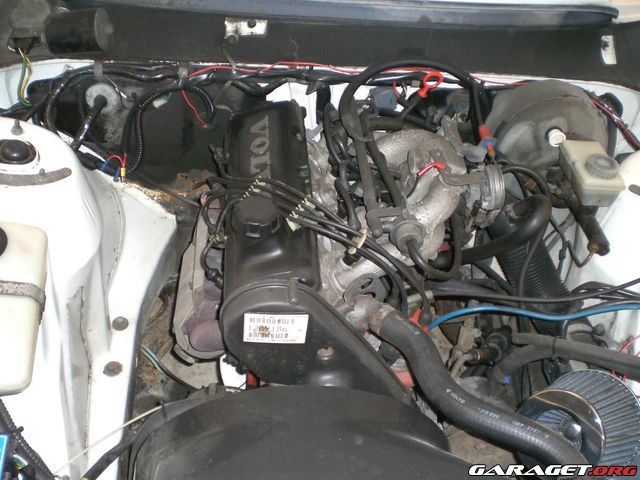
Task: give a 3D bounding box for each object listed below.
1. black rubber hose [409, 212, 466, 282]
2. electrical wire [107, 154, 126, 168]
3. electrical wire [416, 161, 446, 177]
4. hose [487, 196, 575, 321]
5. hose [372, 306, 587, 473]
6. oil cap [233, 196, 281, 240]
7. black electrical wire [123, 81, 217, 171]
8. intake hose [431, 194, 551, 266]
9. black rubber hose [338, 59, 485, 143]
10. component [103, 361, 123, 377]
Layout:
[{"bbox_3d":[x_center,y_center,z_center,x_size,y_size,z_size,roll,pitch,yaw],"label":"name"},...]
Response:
[{"bbox_3d":[0.190,0.009,1.135,0.090,0.055,0.125,3,51,-2],"label":"black rubber hose"},{"bbox_3d":[-0.389,-0.155,1.351,0.041,0.026,0.017,17,45,12],"label":"electrical wire"},{"bbox_3d":[0.192,-0.119,1.204,0.048,0.030,0.012,0,44,-5],"label":"electrical wire"},{"bbox_3d":[0.370,0.036,1.277,0.087,0.156,0.253,-18,49,-22],"label":"hose"},{"bbox_3d":[0.217,0.219,1.005,0.384,0.068,0.084,36,52,28],"label":"hose"},{"bbox_3d":[-0.095,-0.034,1.050,0.068,0.034,0.068,0,44,-5],"label":"oil cap"},{"bbox_3d":[-0.293,-0.220,1.383,0.173,0.102,0.173,0,44,-5],"label":"black electrical wire"},{"bbox_3d":[0.301,-0.011,1.240,0.214,0.126,0.103,-11,46,-16],"label":"intake hose"},{"bbox_3d":[0.176,-0.272,1.380,0.272,0.145,0.095,0,46,-5],"label":"black rubber hose"},{"bbox_3d":[-0.328,0.203,1.110,0.028,0.013,0.028,0,44,-5],"label":"component"}]

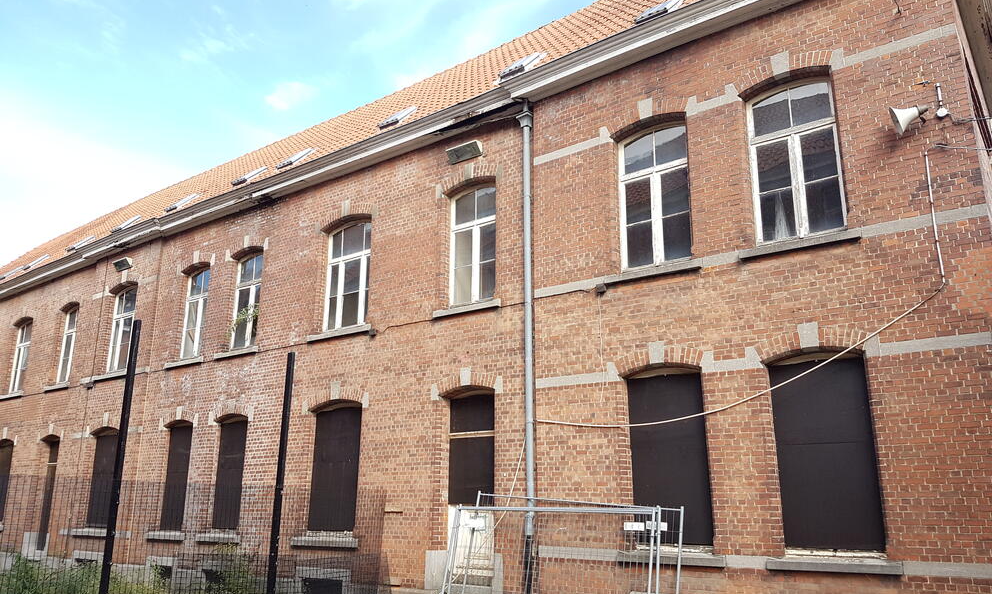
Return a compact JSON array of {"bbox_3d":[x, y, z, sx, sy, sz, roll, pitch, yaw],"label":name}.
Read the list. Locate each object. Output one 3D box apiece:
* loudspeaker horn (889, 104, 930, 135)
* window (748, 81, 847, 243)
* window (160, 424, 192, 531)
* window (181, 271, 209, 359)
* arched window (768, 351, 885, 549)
[{"bbox_3d":[5.404,-2.365,9.655,0.410,0.390,0.390,-23,-23,18],"label":"loudspeaker horn"},{"bbox_3d":[3.956,-1.820,9.860,1.170,2.177,0.120,-11,-19,35],"label":"window"},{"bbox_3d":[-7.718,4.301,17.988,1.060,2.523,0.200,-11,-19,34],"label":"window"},{"bbox_3d":[-7.694,0.324,19.118,1.060,2.396,0.200,-11,-19,34],"label":"window"},{"bbox_3d":[4.290,1.995,9.729,1.230,2.544,0.200,-11,-19,34],"label":"arched window"}]

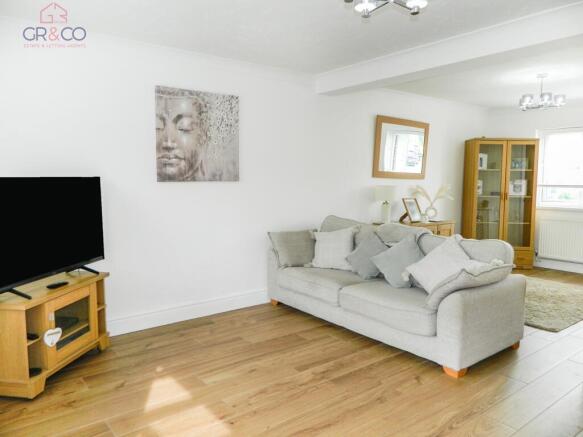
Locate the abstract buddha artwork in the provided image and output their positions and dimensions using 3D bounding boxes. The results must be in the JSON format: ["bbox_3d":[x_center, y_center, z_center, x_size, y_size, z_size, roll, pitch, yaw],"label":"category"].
[{"bbox_3d":[-0.814,-0.721,3.744,0.784,0.789,0.035,-4,8,-37],"label":"abstract buddha artwork"}]

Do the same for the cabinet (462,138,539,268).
[{"bbox_3d":[3.114,-0.213,6.326,0.933,1.886,0.377,1,6,0],"label":"cabinet"}]

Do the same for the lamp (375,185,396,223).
[{"bbox_3d":[1.135,-0.170,5.069,0.268,0.467,0.268,-4,8,-37],"label":"lamp"}]

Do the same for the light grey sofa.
[{"bbox_3d":[0.817,0.511,3.868,0.973,0.893,2.104,-4,8,-39],"label":"light grey sofa"}]

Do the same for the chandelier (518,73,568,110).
[{"bbox_3d":[2.613,-1.316,4.408,0.486,0.382,0.486,-4,8,-37],"label":"chandelier"}]

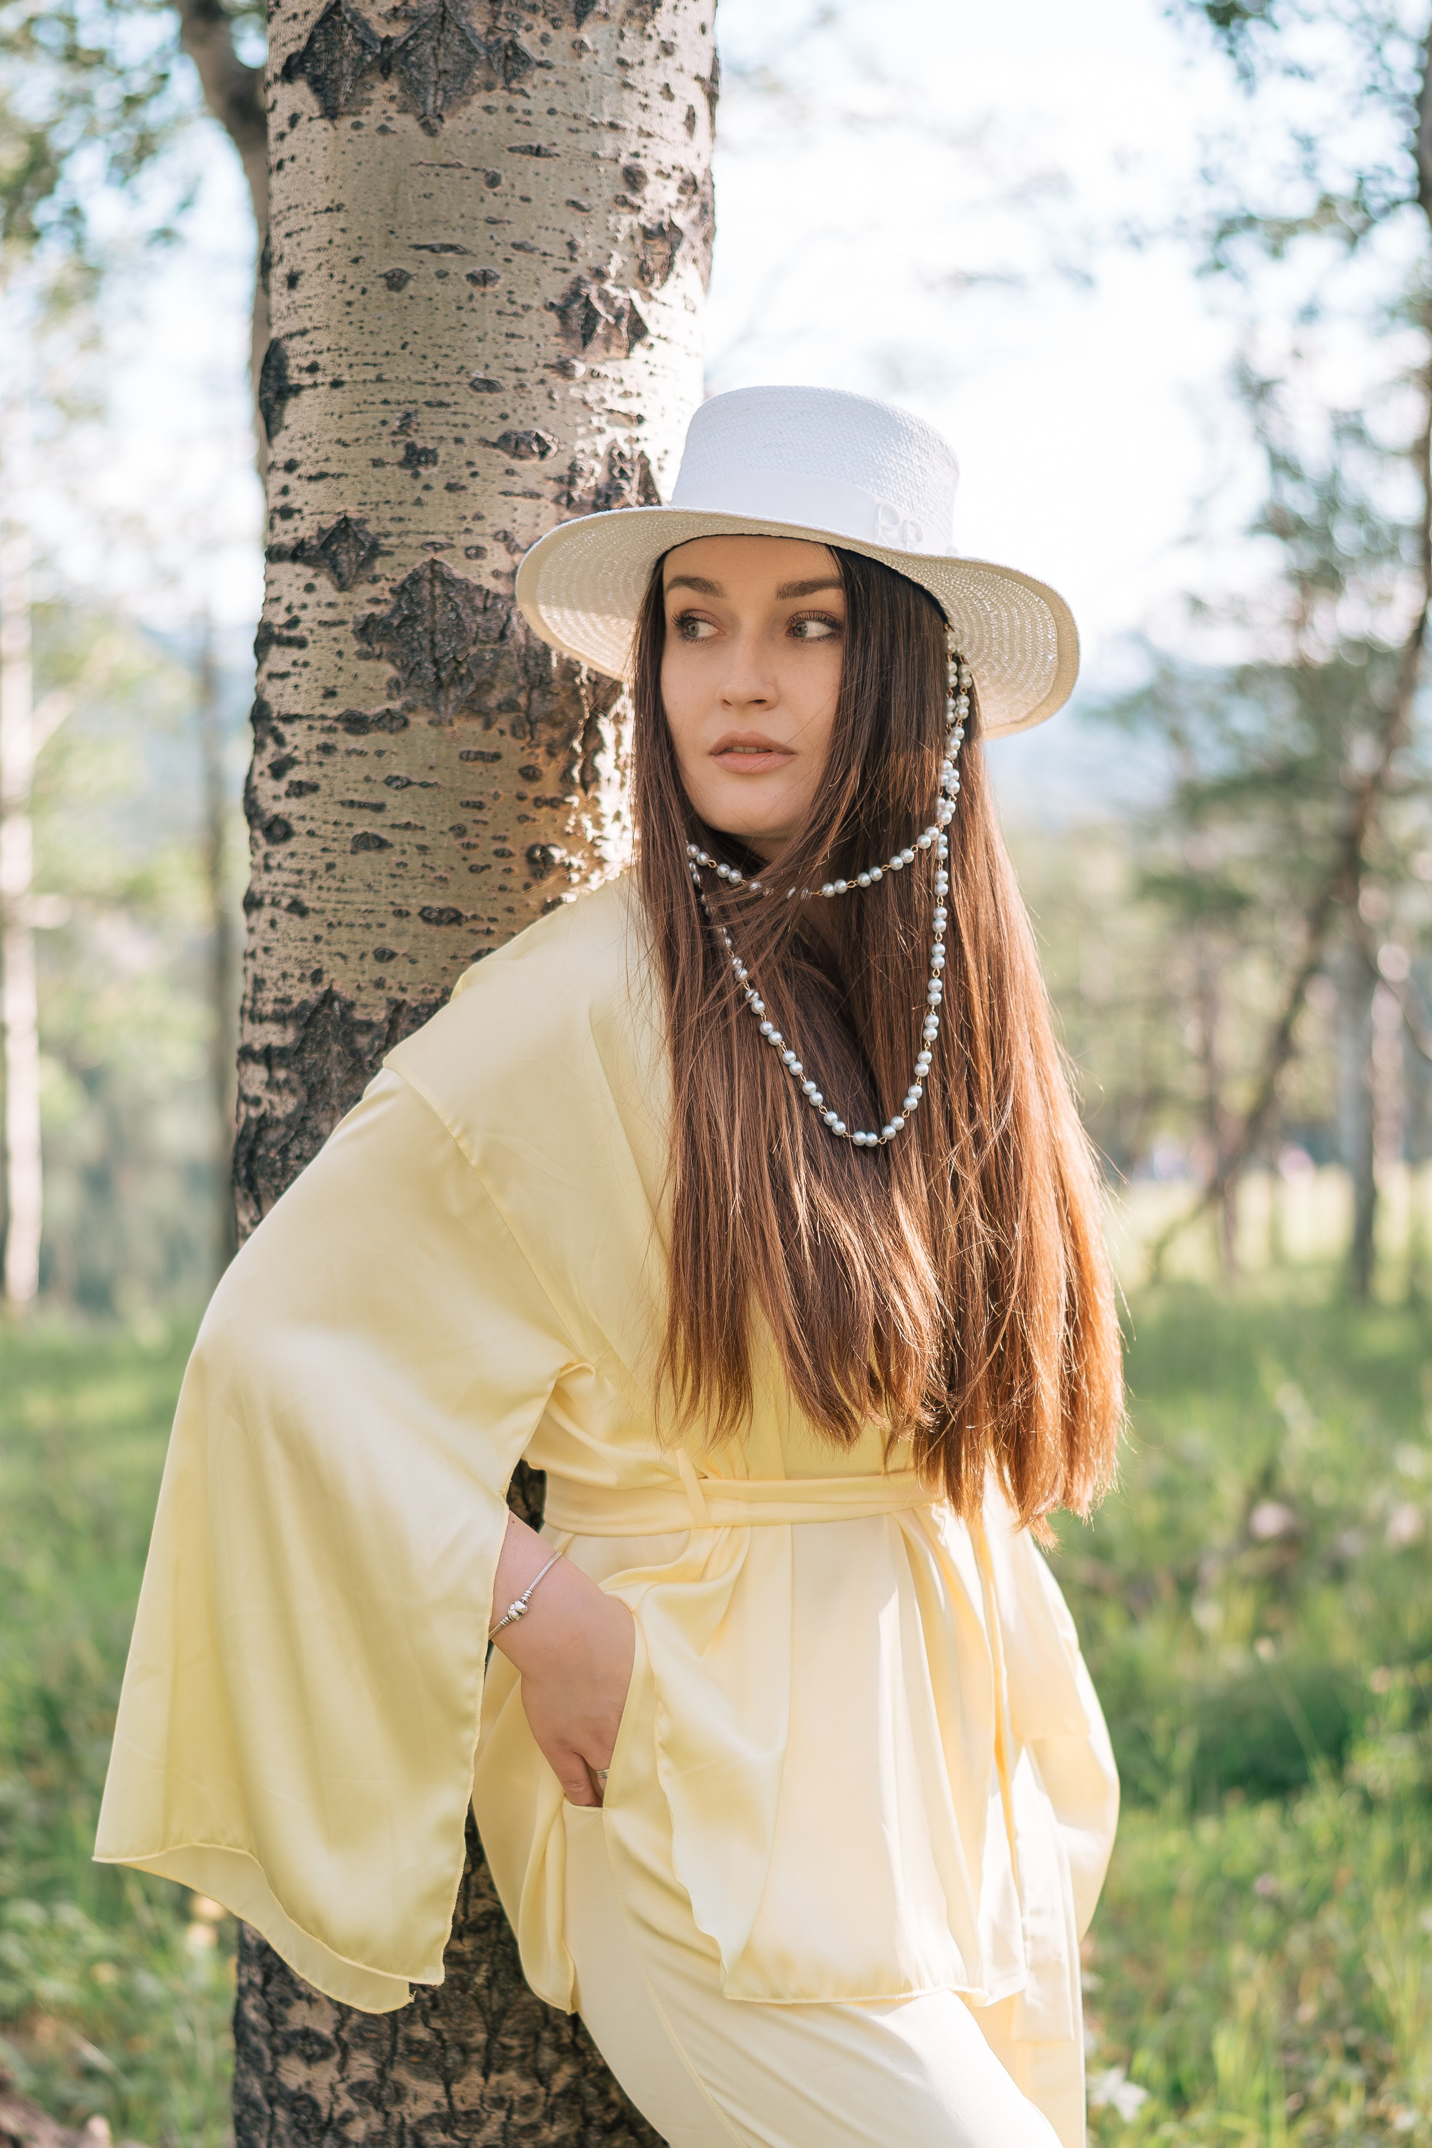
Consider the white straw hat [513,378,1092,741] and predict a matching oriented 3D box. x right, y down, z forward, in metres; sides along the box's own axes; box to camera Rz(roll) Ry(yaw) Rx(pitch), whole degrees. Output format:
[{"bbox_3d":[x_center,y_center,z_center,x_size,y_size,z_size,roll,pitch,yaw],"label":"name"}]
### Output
[{"bbox_3d":[0.057,-0.315,1.255,0.335,0.115,0.355,5,-10,20],"label":"white straw hat"}]

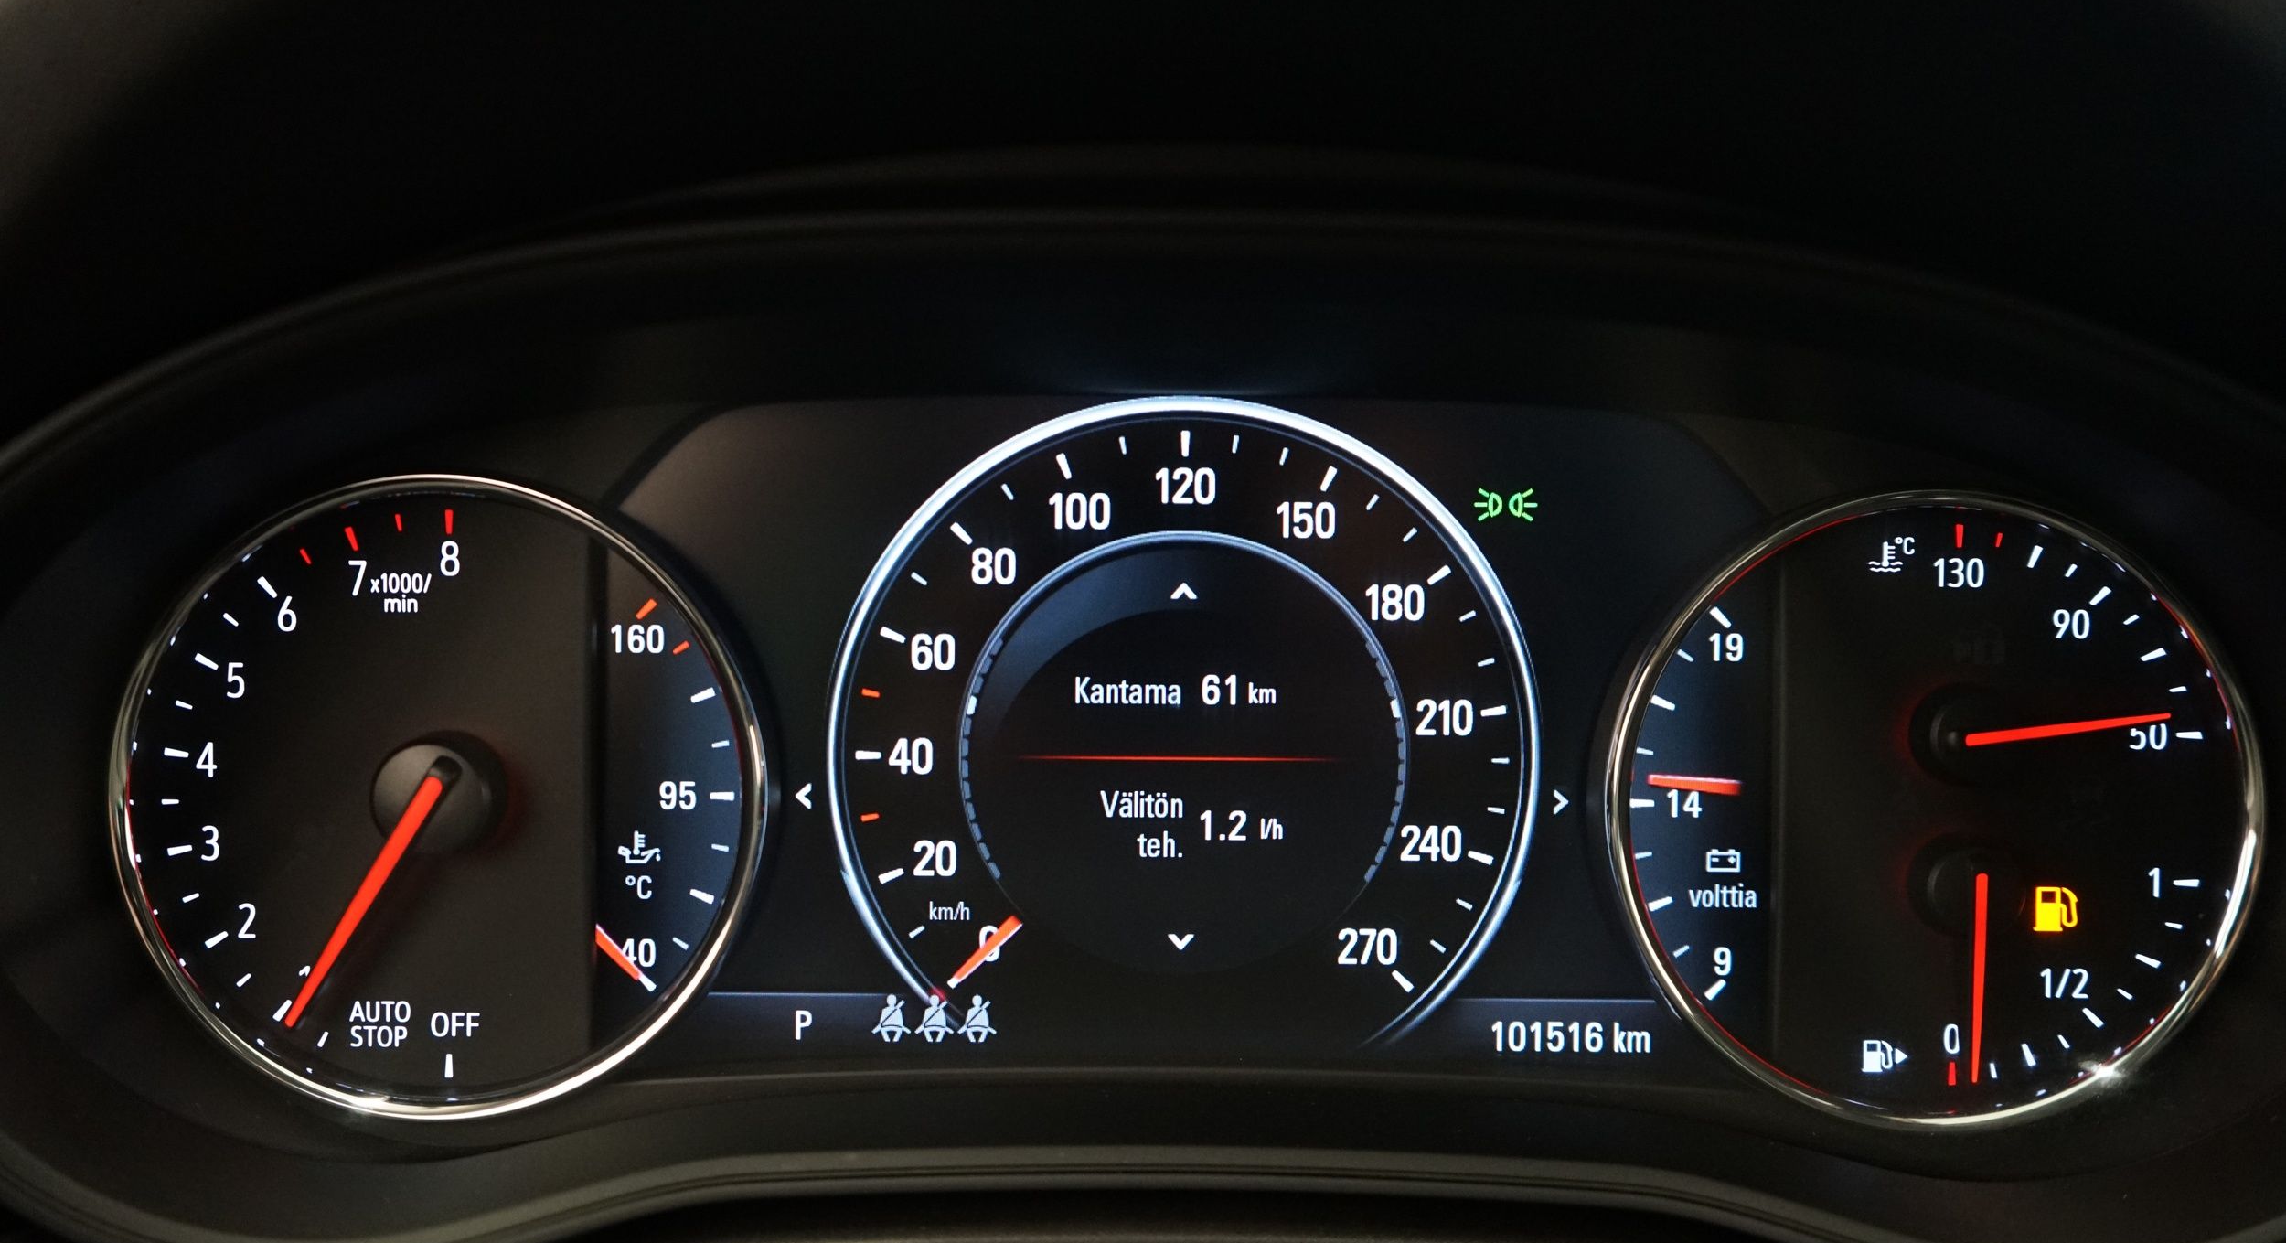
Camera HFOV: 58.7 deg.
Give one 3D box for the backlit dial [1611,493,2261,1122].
[{"bbox_3d":[0.116,0.027,0.305,0.096,0.093,0.018,0,1,0],"label":"backlit dial"}]

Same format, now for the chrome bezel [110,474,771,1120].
[{"bbox_3d":[-0.103,0.026,0.303,0.097,0.095,0.014,0,1,0],"label":"chrome bezel"}]

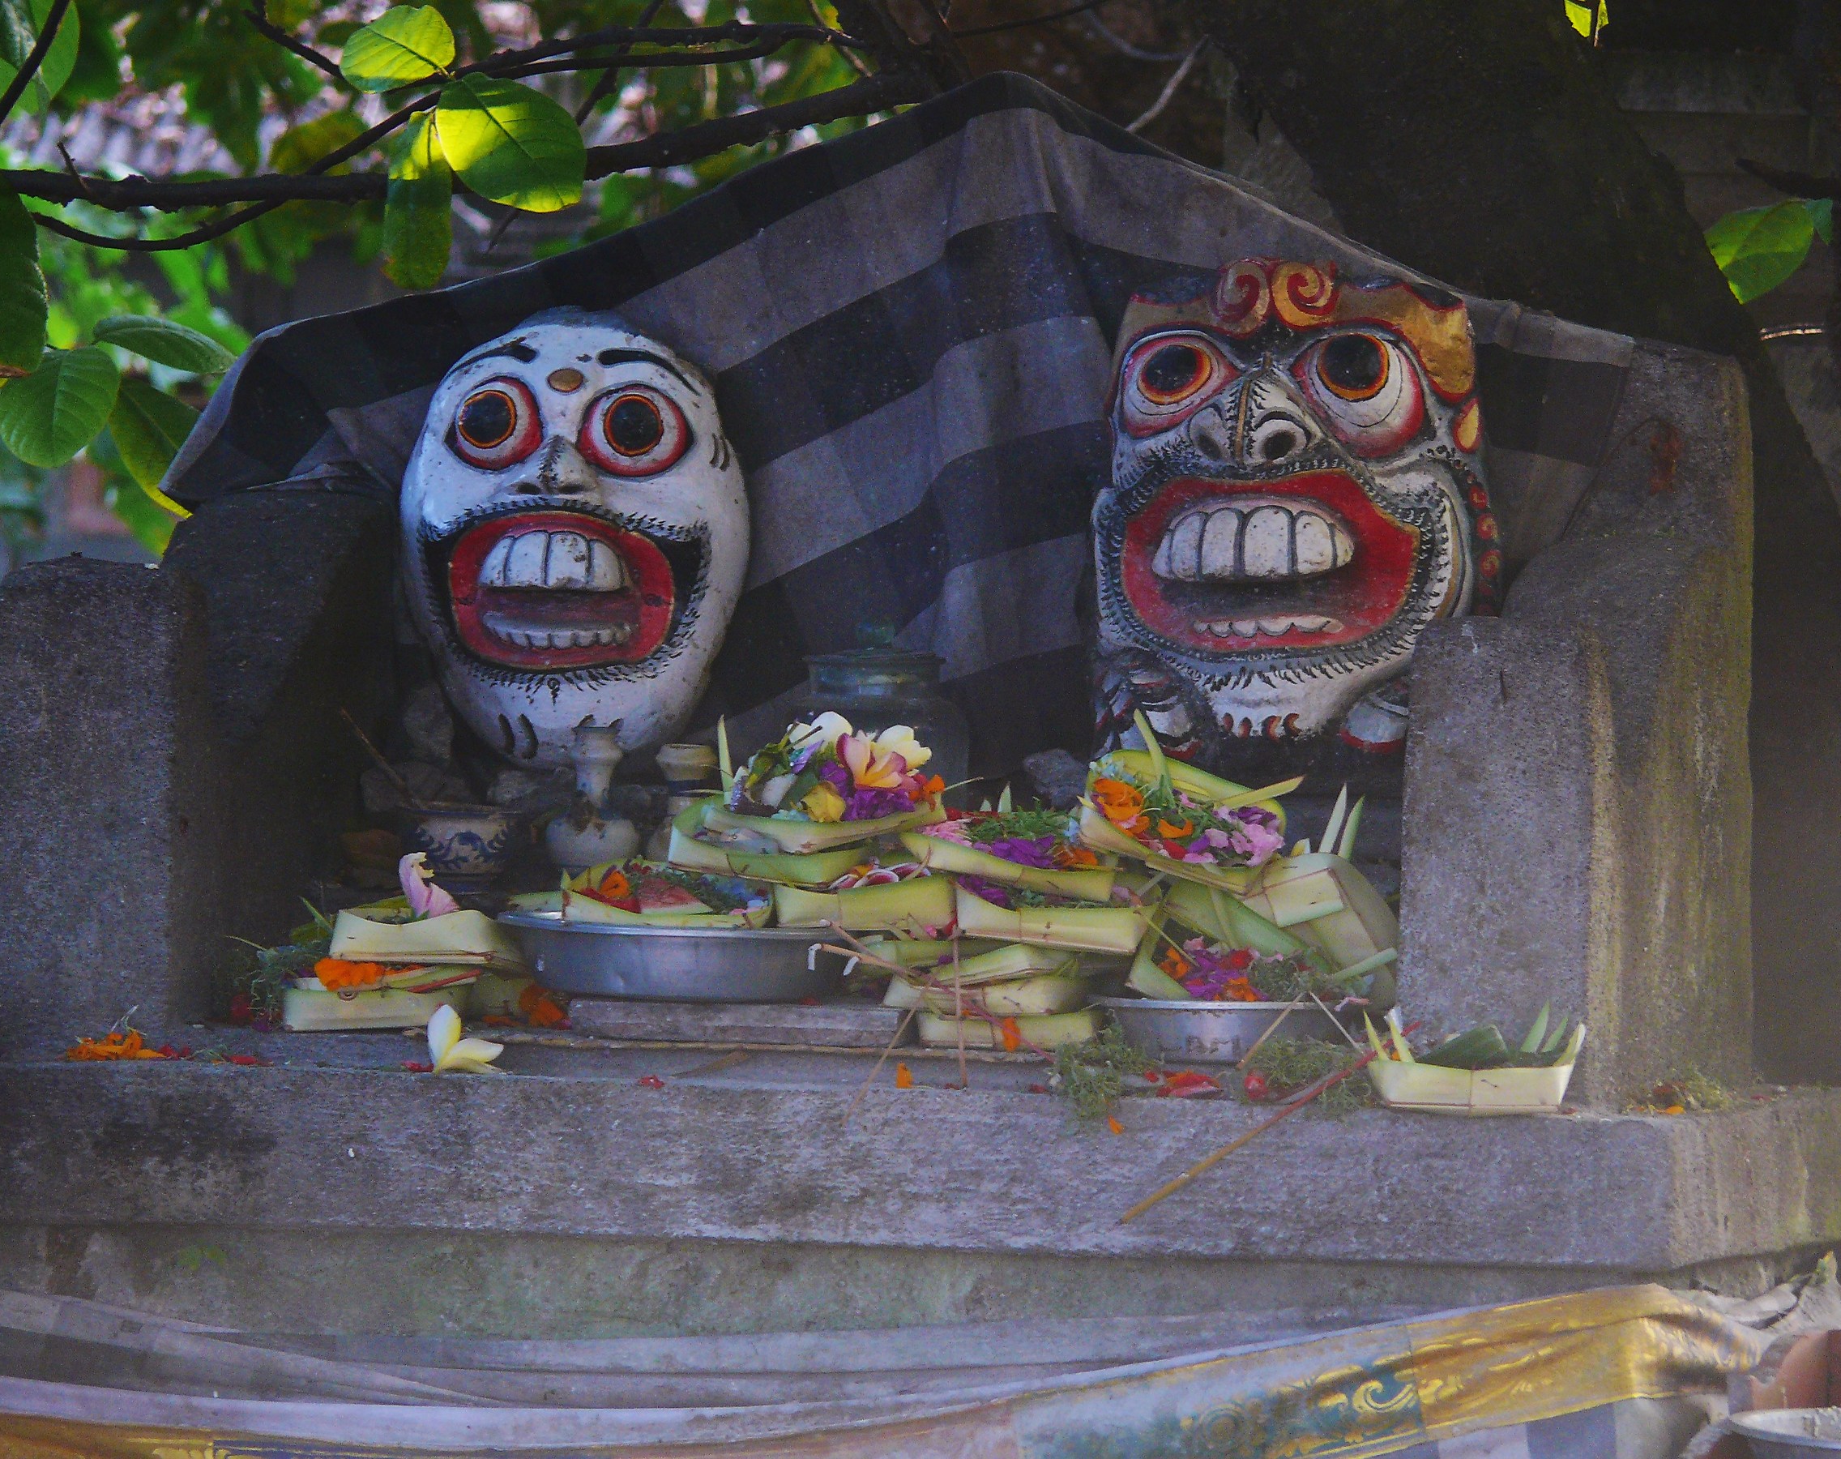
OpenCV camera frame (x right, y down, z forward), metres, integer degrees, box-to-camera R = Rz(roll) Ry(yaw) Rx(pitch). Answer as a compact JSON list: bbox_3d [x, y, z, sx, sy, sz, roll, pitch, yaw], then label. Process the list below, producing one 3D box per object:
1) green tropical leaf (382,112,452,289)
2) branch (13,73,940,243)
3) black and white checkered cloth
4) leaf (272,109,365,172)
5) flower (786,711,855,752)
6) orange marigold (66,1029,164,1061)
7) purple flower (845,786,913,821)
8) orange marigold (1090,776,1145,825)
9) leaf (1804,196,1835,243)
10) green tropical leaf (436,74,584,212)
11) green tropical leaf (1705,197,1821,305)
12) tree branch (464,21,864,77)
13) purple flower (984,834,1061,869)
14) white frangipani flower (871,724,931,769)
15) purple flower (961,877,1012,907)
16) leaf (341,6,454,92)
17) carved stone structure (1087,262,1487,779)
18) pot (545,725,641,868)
[{"bbox_3d":[-0.309,-0.325,13.000,0.042,0.108,0.030,1,4,10],"label":"green tropical leaf"},{"bbox_3d":[-0.276,-0.352,13.050,0.555,0.105,0.110,0,4,0],"label":"branch"},{"bbox_3d":[-0.014,-0.194,13.450,0.900,0.430,0.250,2,5,20],"label":"black and white checkered cloth"},{"bbox_3d":[-0.401,-0.391,14.100,0.065,0.042,0.035,0,5,0],"label":"leaf"},{"bbox_3d":[-0.060,0.004,12.600,0.045,0.033,0.042,1,4,10],"label":"flower"},{"bbox_3d":[-0.509,0.199,13.384,0.058,0.018,0.045,2,5,20],"label":"orange marigold"},{"bbox_3d":[-0.026,0.046,13.360,0.042,0.021,0.034,2,5,20],"label":"purple flower"},{"bbox_3d":[0.125,0.045,13.305,0.034,0.029,0.030,2,5,20],"label":"orange marigold"},{"bbox_3d":[0.570,-0.323,13.450,0.026,0.031,0.020,0,4,0],"label":"leaf"},{"bbox_3d":[-0.252,-0.360,13.000,0.088,0.084,0.030,0,4,0],"label":"green tropical leaf"},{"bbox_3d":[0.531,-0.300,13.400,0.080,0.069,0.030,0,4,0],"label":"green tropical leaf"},{"bbox_3d":[-0.170,-0.450,14.000,0.265,0.036,0.050,0,5,0],"label":"tree branch"},{"bbox_3d":[0.064,0.076,13.327,0.047,0.021,0.038,2,5,20],"label":"purple flower"},{"bbox_3d":[-0.012,0.011,12.600,0.044,0.034,0.040,1,4,10],"label":"white frangipani flower"},{"bbox_3d":[0.039,0.096,12.550,0.032,0.021,0.030,1,4,15],"label":"purple flower"},{"bbox_3d":[-0.344,-0.447,13.900,0.073,0.055,0.035,0,5,0],"label":"leaf"},{"bbox_3d":[0.226,-0.126,12.750,0.215,0.312,0.125,2,4,22],"label":"carved stone structure"},{"bbox_3d":[-0.209,0.043,13.525,0.060,0.097,0.060,0,5,0],"label":"pot"}]

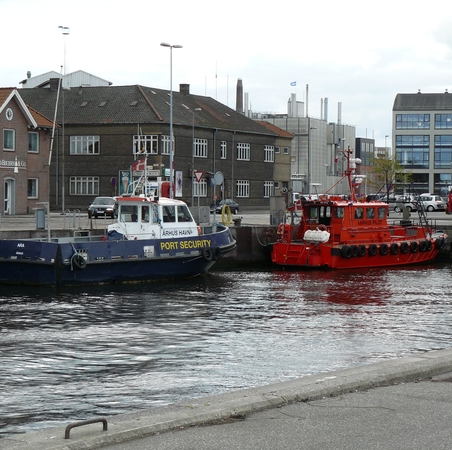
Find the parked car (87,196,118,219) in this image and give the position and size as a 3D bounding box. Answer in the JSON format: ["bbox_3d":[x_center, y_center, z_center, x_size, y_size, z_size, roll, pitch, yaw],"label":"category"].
[{"bbox_3d":[-8.295,-1.207,90.598,1.700,1.420,4.250,1,1,3],"label":"parked car"}]

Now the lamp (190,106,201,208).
[{"bbox_3d":[-2.284,-4.750,100.918,0.900,8.150,0.300,1,1,26],"label":"lamp"}]

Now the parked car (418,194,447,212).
[{"bbox_3d":[20.504,-2.160,136.482,4.200,1.600,1.770,2,2,38],"label":"parked car"}]

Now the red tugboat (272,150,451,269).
[{"bbox_3d":[8.460,-1.007,72.994,12.500,6.200,4.500,-1,2,-45],"label":"red tugboat"}]

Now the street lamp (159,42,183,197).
[{"bbox_3d":[-3.018,-5.064,73.904,1.400,10.000,0.350,0,2,-32],"label":"street lamp"}]

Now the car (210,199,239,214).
[{"bbox_3d":[0.000,-1.767,116.490,1.700,1.420,4.200,1,1,27],"label":"car"}]

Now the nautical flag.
[{"bbox_3d":[-3.881,-2.679,59.400,0.620,0.550,0.120,0,1,-6],"label":"nautical flag"}]

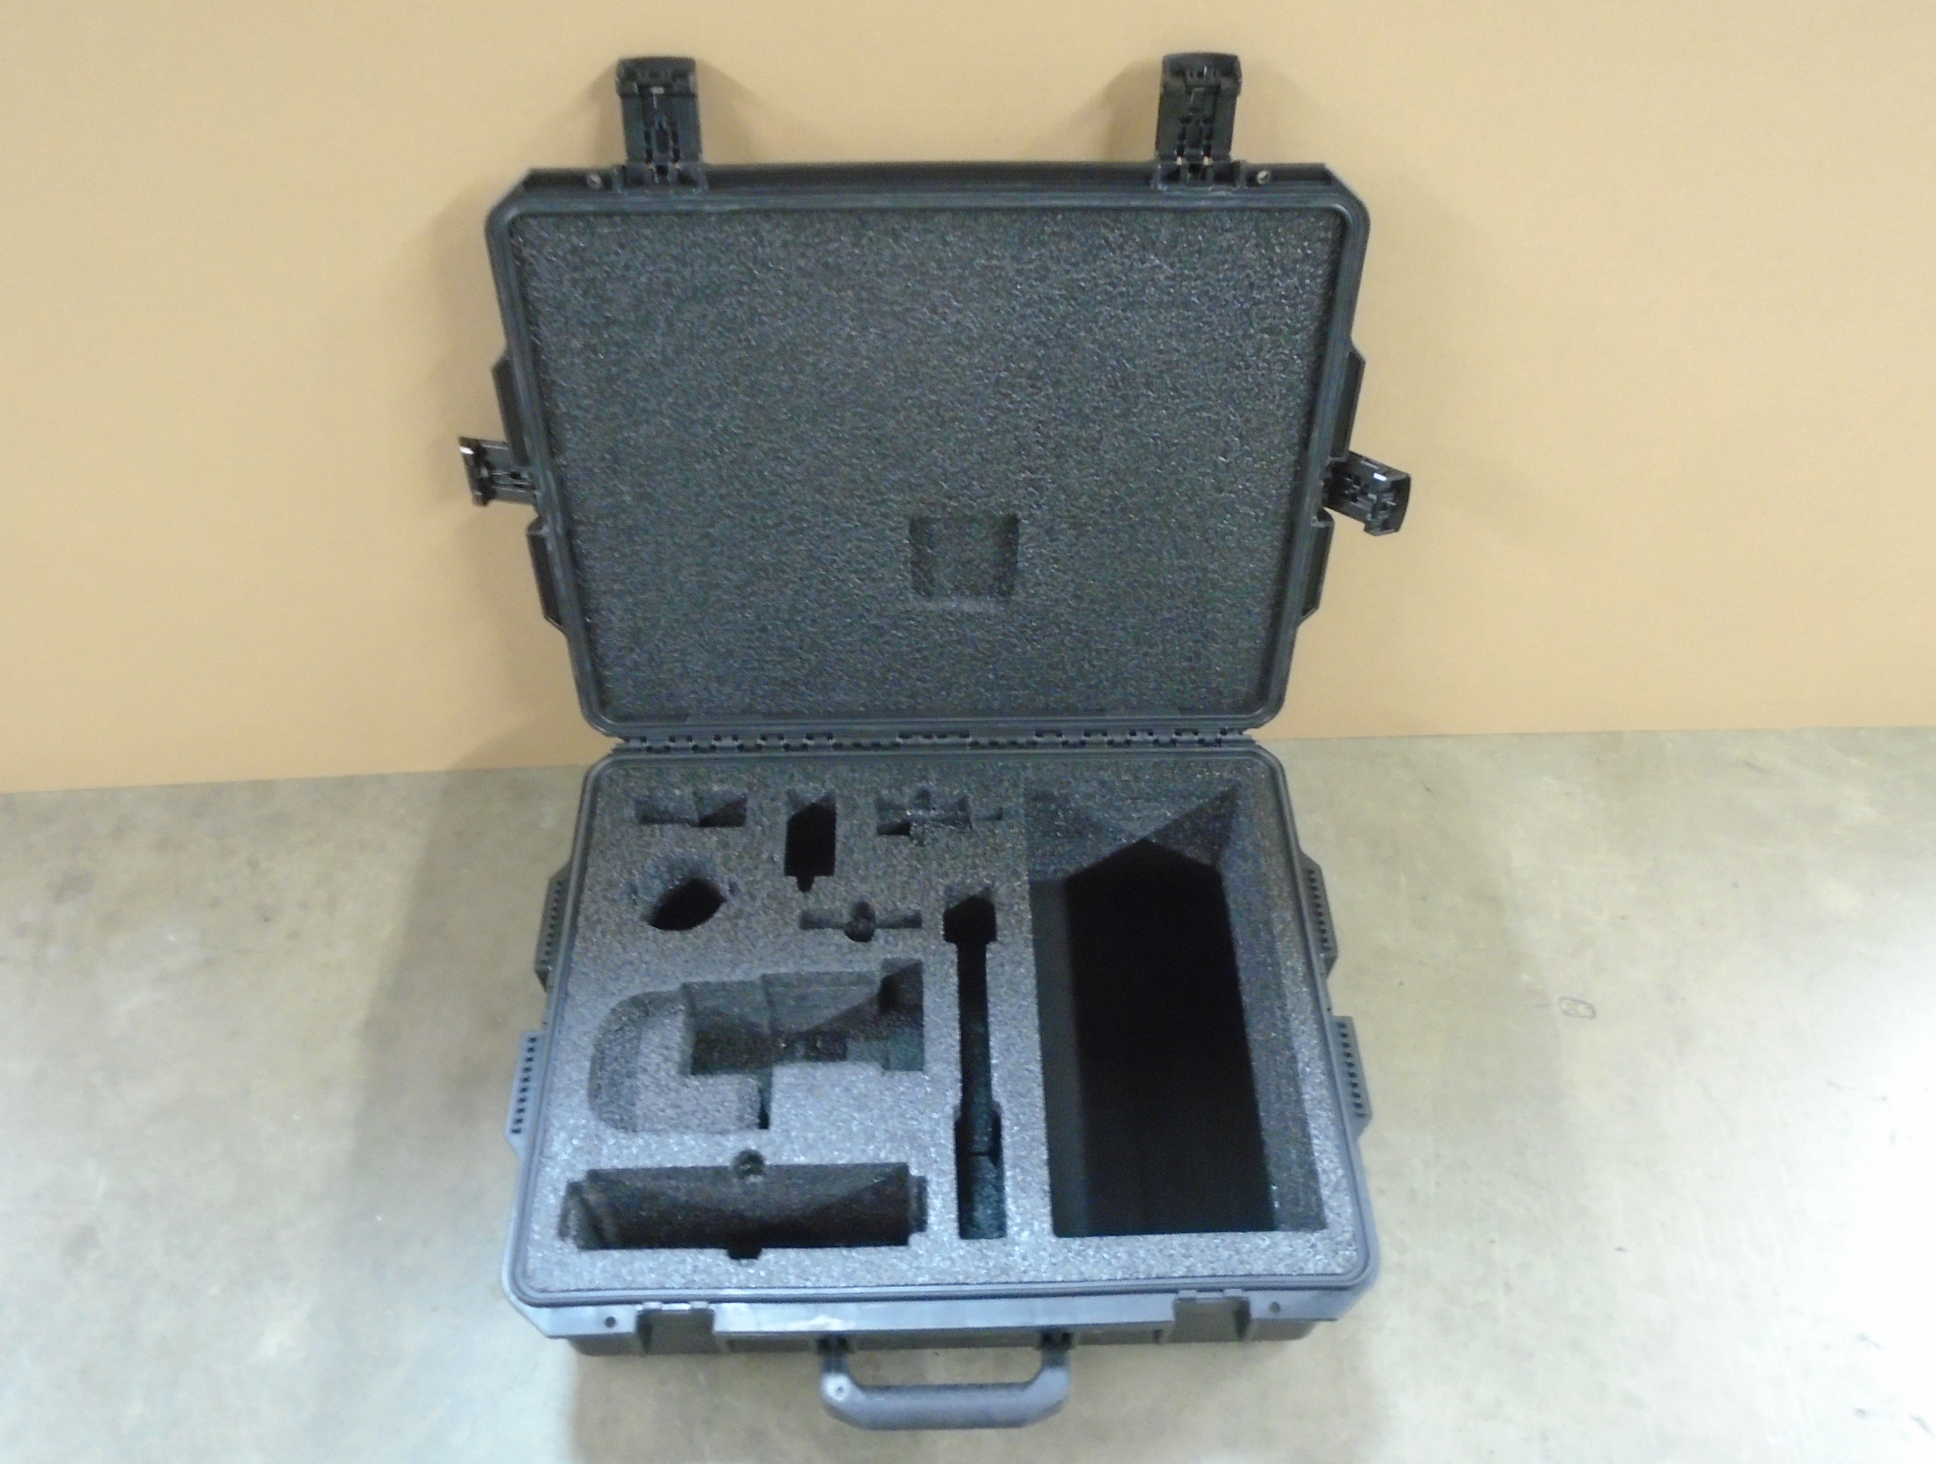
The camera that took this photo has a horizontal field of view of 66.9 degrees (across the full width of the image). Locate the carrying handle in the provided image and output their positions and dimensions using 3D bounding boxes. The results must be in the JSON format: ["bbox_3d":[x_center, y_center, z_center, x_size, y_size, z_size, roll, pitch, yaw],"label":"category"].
[{"bbox_3d":[-0.015,0.437,1.000,0.168,0.028,0.066,-1,53,-1],"label":"carrying handle"}]

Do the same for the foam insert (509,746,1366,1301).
[{"bbox_3d":[-0.022,0.241,1.165,0.560,0.150,0.429,-1,53,-1],"label":"foam insert"}]

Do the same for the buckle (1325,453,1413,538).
[{"bbox_3d":[0.298,-0.183,1.109,0.069,0.047,0.021,31,48,32],"label":"buckle"}]

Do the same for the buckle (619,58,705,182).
[{"bbox_3d":[-0.196,-0.391,0.942,0.047,0.075,0.021,-1,39,-1],"label":"buckle"}]

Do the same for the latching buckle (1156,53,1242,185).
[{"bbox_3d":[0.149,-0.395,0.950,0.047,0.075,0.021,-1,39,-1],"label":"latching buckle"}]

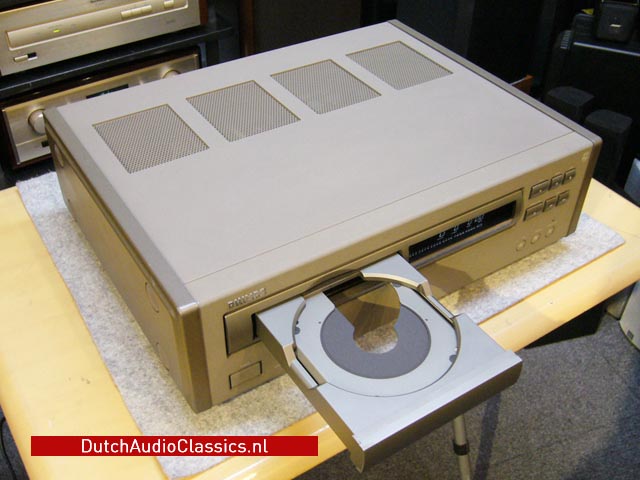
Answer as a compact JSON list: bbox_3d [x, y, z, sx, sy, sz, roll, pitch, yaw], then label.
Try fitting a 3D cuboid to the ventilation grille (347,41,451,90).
[{"bbox_3d":[0.090,-0.202,0.747,0.080,0.004,0.102,-22,46,-24],"label":"ventilation grille"}]

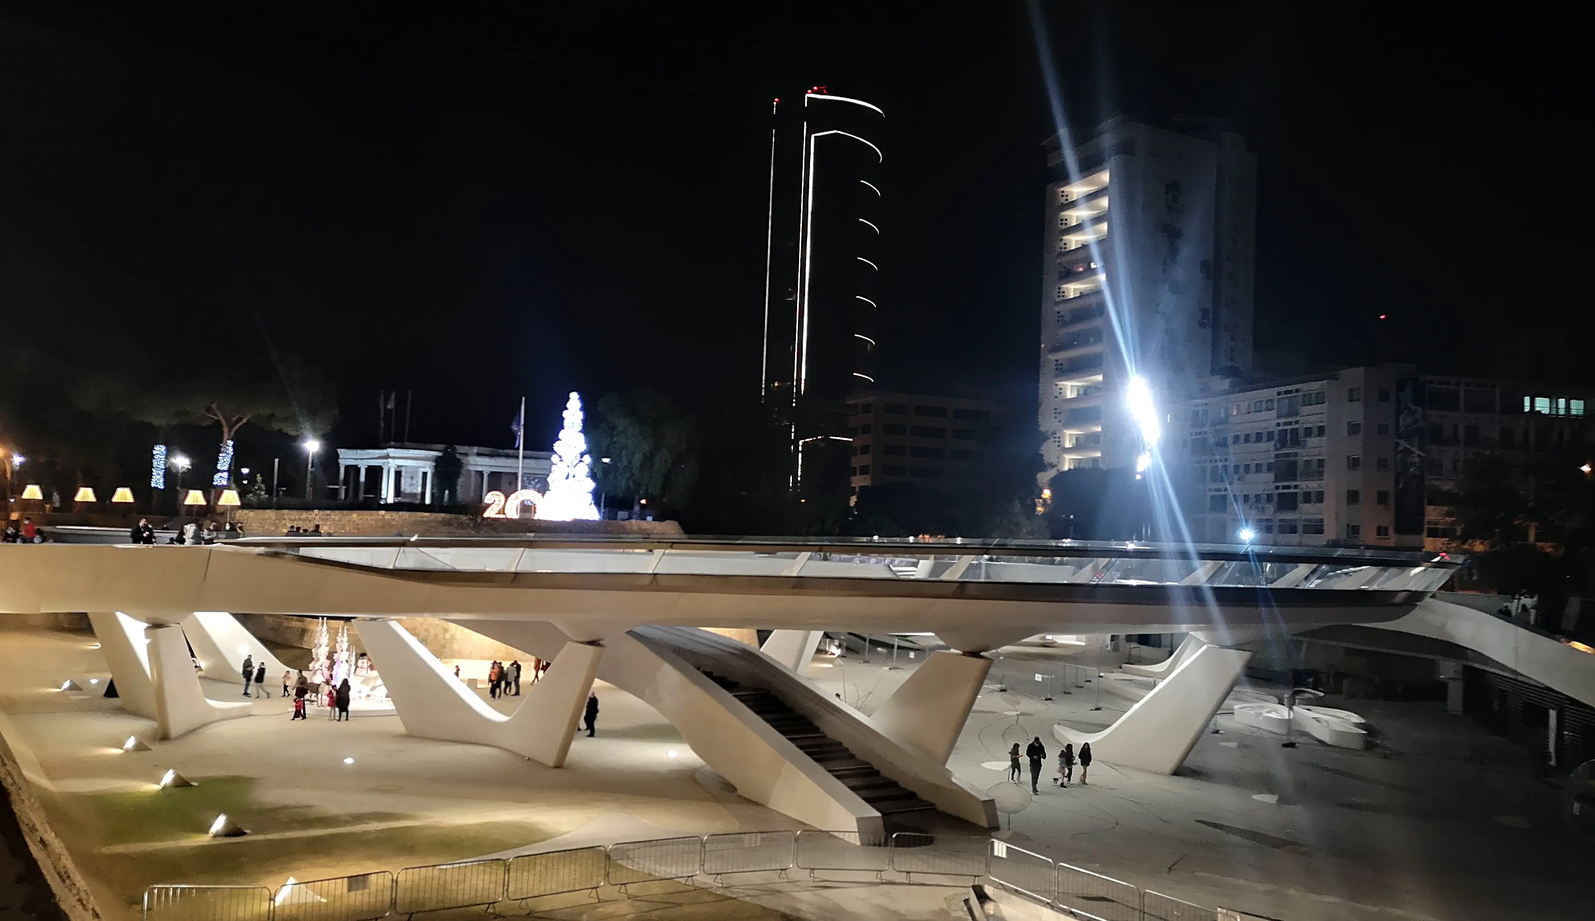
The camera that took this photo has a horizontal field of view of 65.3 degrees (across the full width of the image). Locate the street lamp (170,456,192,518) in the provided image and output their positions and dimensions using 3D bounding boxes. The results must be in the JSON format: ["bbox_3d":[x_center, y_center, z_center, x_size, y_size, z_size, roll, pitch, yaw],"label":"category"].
[{"bbox_3d":[-38.653,1.878,77.932,1.000,4.300,0.800,4,-4,-26],"label":"street lamp"}]

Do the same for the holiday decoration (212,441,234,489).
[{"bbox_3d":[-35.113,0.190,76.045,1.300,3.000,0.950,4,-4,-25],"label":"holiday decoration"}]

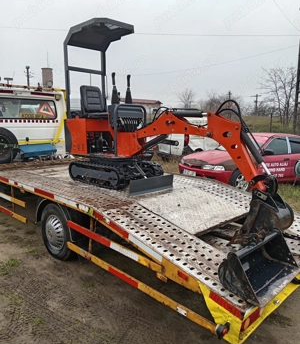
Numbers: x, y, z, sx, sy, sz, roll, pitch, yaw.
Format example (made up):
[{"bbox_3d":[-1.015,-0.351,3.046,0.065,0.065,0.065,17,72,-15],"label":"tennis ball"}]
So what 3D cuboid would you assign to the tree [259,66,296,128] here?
[{"bbox_3d":[10.200,-5.950,25.000,3.100,5.000,2.900,0,8,0],"label":"tree"}]

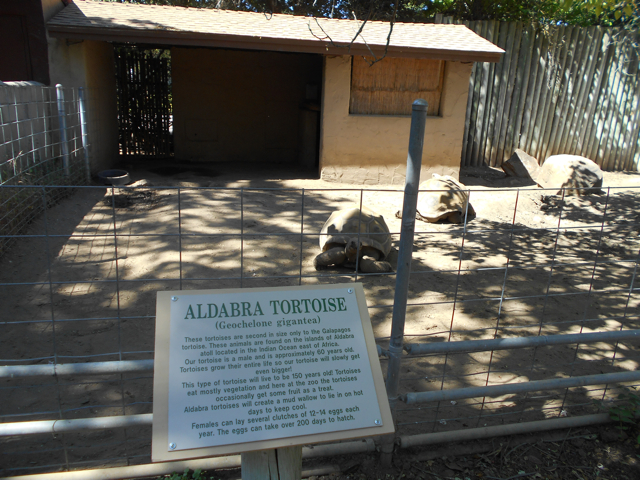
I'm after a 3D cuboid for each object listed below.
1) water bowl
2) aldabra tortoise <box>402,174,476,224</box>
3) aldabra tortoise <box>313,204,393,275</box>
[{"bbox_3d":[-3.730,-1.115,8.690,0.540,0.180,0.540,2,14,0],"label":"water bowl"},{"bbox_3d":[1.730,-0.655,7.030,0.860,0.580,1.080,-7,16,-31],"label":"aldabra tortoise"},{"bbox_3d":[0.375,-0.085,5.170,0.780,0.530,1.030,3,14,6],"label":"aldabra tortoise"}]

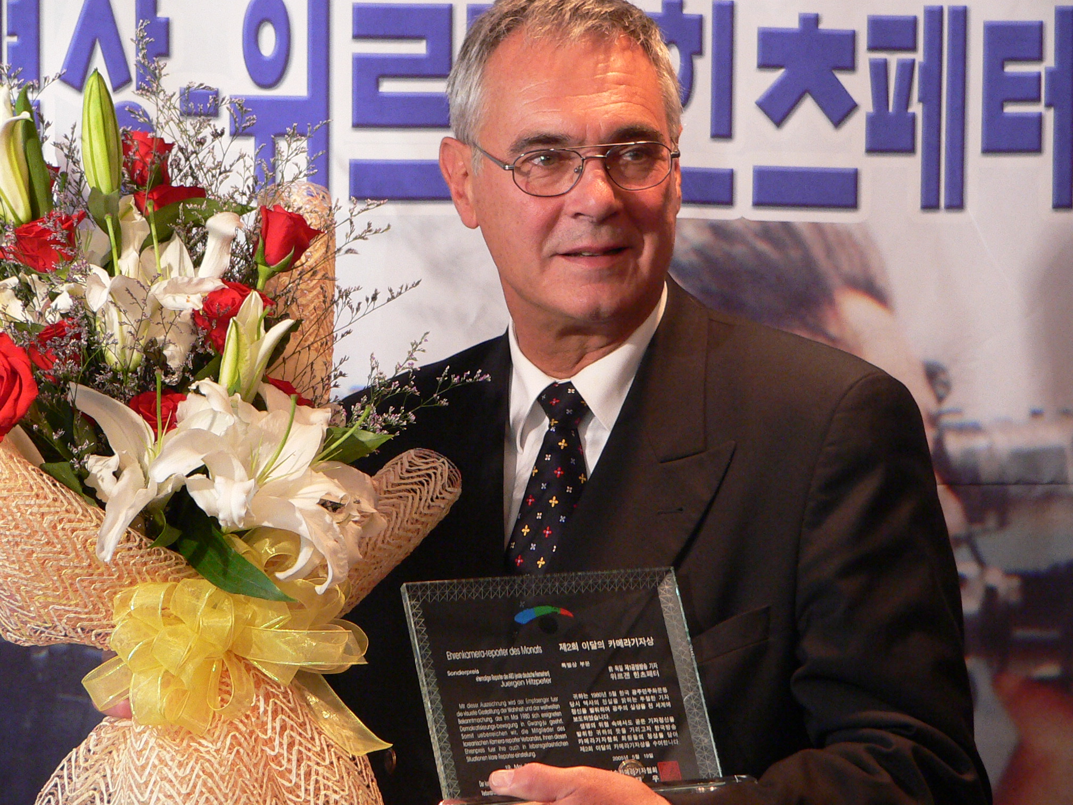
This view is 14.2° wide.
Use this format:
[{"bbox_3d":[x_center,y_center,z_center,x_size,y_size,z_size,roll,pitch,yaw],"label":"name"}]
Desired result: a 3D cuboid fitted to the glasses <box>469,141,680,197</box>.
[{"bbox_3d":[0.024,-0.183,3.208,0.138,0.042,0.140,-5,15,-16],"label":"glasses"}]

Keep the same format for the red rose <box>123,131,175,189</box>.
[{"bbox_3d":[-0.278,-0.173,3.080,0.038,0.042,0.038,-3,3,0],"label":"red rose"}]

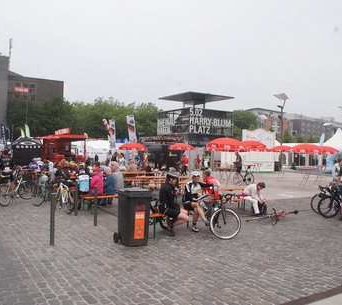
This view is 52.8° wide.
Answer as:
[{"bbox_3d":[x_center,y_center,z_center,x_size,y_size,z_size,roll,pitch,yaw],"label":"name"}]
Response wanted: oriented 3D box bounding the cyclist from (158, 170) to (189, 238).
[{"bbox_3d":[0.101,1.152,7.748,0.720,1.400,0.470,1,0,21],"label":"cyclist"}]

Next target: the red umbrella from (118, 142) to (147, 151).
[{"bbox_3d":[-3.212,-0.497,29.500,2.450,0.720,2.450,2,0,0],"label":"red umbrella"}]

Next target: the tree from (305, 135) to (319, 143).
[{"bbox_3d":[36.237,-1.083,87.991,3.900,7.100,3.900,1,0,0],"label":"tree"}]

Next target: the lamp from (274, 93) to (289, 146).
[{"bbox_3d":[11.708,-2.107,35.989,1.350,8.300,1.250,1,0,-31],"label":"lamp"}]

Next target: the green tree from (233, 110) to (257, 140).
[{"bbox_3d":[15.062,-3.369,69.986,6.000,10.800,6.000,1,0,0],"label":"green tree"}]

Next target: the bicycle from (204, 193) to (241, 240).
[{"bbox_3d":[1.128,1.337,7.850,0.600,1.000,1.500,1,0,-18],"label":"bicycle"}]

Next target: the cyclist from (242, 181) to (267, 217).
[{"bbox_3d":[2.521,1.401,10.349,0.740,1.000,0.470,1,0,22],"label":"cyclist"}]

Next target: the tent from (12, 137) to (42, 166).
[{"bbox_3d":[-14.634,-0.037,35.000,3.000,3.000,3.000,1,0,-22],"label":"tent"}]

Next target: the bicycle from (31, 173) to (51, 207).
[{"bbox_3d":[-4.130,1.169,11.203,0.520,1.020,1.700,2,0,5],"label":"bicycle"}]

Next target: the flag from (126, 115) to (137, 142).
[{"bbox_3d":[-3.528,-1.980,31.000,0.900,3.000,0.120,2,0,6],"label":"flag"}]

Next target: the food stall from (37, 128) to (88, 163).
[{"bbox_3d":[-10.239,-0.338,32.500,4.100,3.800,3.100,1,0,9],"label":"food stall"}]

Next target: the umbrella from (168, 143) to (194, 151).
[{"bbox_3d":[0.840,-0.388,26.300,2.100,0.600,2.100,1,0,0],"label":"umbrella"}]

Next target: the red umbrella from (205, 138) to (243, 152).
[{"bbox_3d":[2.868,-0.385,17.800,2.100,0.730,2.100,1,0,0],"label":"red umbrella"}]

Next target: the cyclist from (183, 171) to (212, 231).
[{"bbox_3d":[0.631,1.126,8.050,0.600,1.380,0.750,1,0,-30],"label":"cyclist"}]

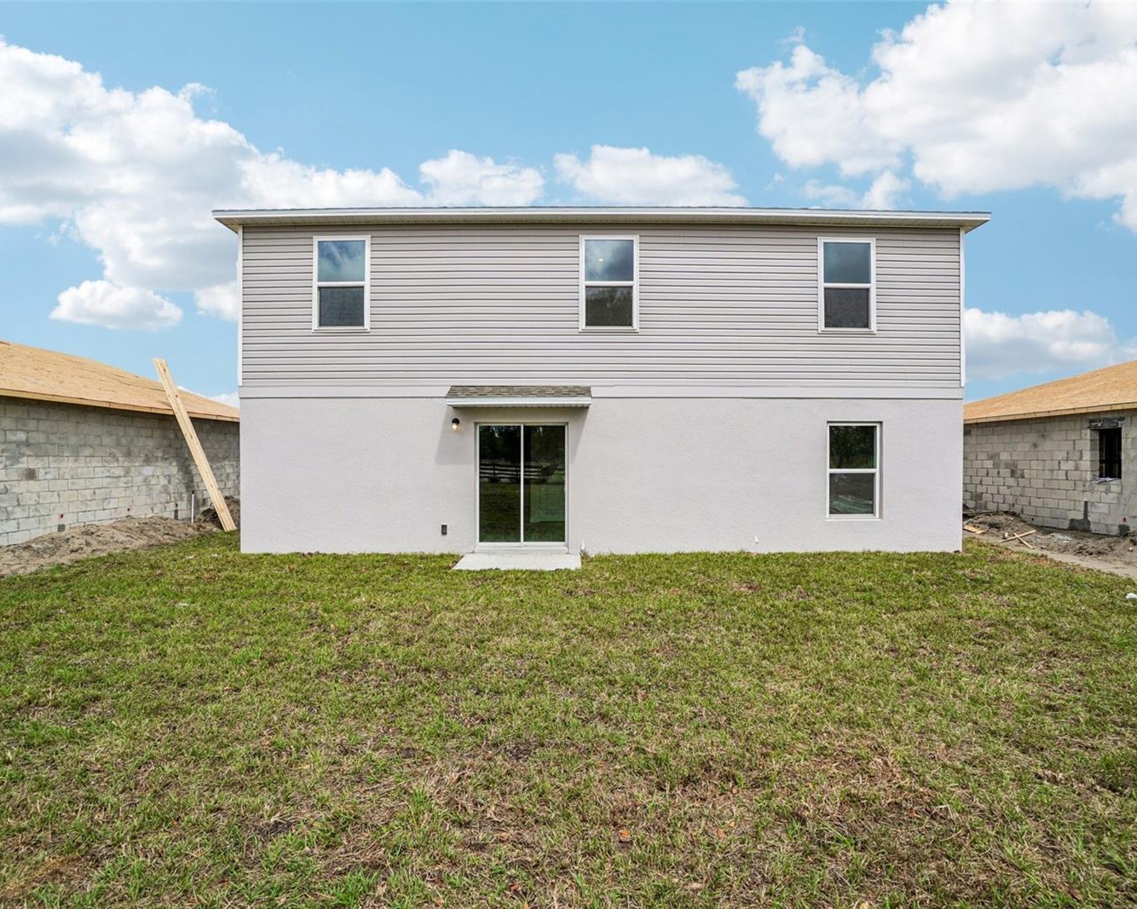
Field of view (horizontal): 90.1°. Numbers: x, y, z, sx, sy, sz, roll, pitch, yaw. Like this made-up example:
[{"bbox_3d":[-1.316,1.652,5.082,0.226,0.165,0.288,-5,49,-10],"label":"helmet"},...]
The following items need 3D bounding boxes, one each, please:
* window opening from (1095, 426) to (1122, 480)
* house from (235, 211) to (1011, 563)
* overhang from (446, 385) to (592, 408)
[{"bbox_3d":[10.340,0.010,10.920,0.170,1.010,0.620,0,0,0],"label":"window opening"},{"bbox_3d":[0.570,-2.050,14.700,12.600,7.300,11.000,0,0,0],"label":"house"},{"bbox_3d":[-0.790,-0.960,9.200,2.300,0.360,0.580,0,0,0],"label":"overhang"}]

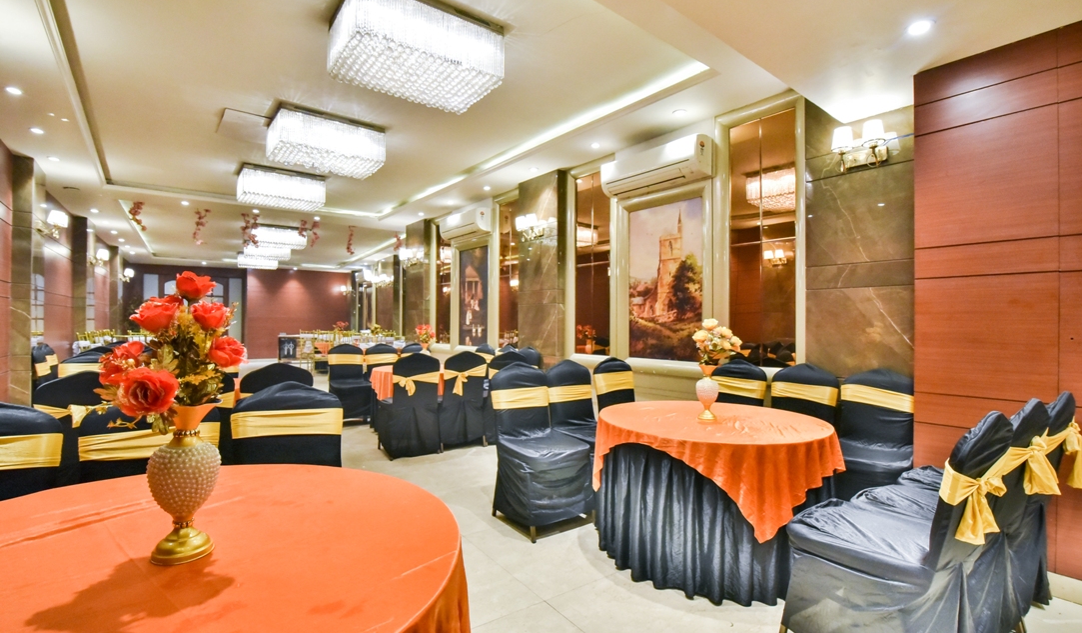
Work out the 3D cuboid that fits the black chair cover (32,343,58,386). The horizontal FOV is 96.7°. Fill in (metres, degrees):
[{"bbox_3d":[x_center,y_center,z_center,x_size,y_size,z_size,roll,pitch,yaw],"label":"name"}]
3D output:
[{"bbox_3d":[-5.170,0.824,5.294,0.550,0.950,0.450,0,0,-33],"label":"black chair cover"}]

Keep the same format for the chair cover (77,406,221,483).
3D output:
[{"bbox_3d":[-1.550,0.791,1.860,0.470,0.950,0.560,0,0,-29],"label":"chair cover"}]

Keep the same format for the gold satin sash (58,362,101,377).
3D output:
[{"bbox_3d":[-4.360,0.522,4.696,0.450,0.130,0.100,0,0,-33],"label":"gold satin sash"}]

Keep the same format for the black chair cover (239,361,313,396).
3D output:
[{"bbox_3d":[-2.028,0.801,3.629,0.457,0.953,0.559,0,0,-39],"label":"black chair cover"}]

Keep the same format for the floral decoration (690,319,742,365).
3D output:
[{"bbox_3d":[0.960,0.143,2.642,0.275,0.250,0.265,0,0,20],"label":"floral decoration"}]

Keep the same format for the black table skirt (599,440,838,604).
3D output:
[{"bbox_3d":[0.957,0.935,2.726,1.250,0.690,1.250,0,0,0],"label":"black table skirt"}]

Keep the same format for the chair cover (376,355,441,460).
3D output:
[{"bbox_3d":[-1.283,0.819,4.654,0.450,0.950,0.550,0,0,-30],"label":"chair cover"}]

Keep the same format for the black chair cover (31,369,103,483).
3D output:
[{"bbox_3d":[-2.720,0.799,2.980,0.460,0.950,0.560,0,0,-35],"label":"black chair cover"}]

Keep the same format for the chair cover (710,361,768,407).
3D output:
[{"bbox_3d":[1.374,0.811,3.623,0.550,0.950,0.450,0,-1,-39],"label":"chair cover"}]

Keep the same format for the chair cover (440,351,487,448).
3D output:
[{"bbox_3d":[-0.848,0.820,4.872,0.450,0.950,0.550,0,0,-27],"label":"chair cover"}]

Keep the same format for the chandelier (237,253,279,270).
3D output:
[{"bbox_3d":[-8.260,-1.655,14.050,0.917,0.328,0.610,0,0,-35],"label":"chandelier"}]

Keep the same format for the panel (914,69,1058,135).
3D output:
[{"bbox_3d":[2.177,-1.042,2.392,0.025,0.160,0.522,0,-1,-40],"label":"panel"}]

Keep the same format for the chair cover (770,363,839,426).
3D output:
[{"bbox_3d":[1.670,0.808,3.234,0.550,0.950,0.450,0,-1,-39],"label":"chair cover"}]

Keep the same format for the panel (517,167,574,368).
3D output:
[{"bbox_3d":[0.020,-0.204,5.958,0.180,3.000,0.745,0,0,-39],"label":"panel"}]

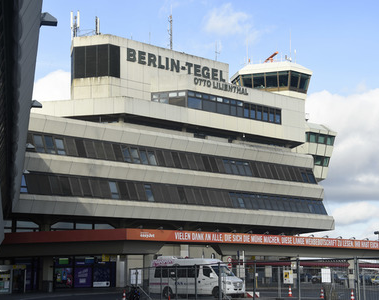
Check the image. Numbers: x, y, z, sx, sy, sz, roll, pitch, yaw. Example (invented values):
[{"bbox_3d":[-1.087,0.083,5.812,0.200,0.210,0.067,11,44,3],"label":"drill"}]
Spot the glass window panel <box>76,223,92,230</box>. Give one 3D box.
[{"bbox_3d":[-11.065,8.070,81.844,1.997,0.767,0.100,8,-12,-41],"label":"glass window panel"}]

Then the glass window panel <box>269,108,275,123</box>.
[{"bbox_3d":[10.615,-4.466,100.468,1.000,1.850,0.100,8,-12,-43],"label":"glass window panel"}]

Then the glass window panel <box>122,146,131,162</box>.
[{"bbox_3d":[-6.844,0.486,84.301,0.800,1.942,0.100,8,-35,-41],"label":"glass window panel"}]

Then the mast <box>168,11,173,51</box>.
[{"bbox_3d":[-2.438,-15.482,101.034,0.450,5.600,0.450,8,-12,-42],"label":"mast"}]

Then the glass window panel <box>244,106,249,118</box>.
[{"bbox_3d":[7.214,-4.745,98.221,0.800,1.456,0.100,8,-12,-41],"label":"glass window panel"}]

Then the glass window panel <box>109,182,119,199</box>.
[{"bbox_3d":[-7.776,4.042,79.411,1.000,2.150,0.100,8,-31,-43],"label":"glass window panel"}]

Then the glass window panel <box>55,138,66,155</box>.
[{"bbox_3d":[-12.093,-0.328,72.754,1.017,1.674,0.100,8,-31,-41],"label":"glass window panel"}]

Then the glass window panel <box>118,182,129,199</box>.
[{"bbox_3d":[-6.376,3.912,74.973,1.017,1.744,0.100,8,-31,-41],"label":"glass window panel"}]

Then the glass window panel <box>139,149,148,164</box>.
[{"bbox_3d":[-4.937,0.754,85.200,1.009,1.876,0.100,8,-35,-42],"label":"glass window panel"}]

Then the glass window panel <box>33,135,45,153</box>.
[{"bbox_3d":[-15.017,-0.648,77.181,0.971,1.957,0.100,8,-35,-41],"label":"glass window panel"}]

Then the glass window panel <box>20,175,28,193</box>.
[{"bbox_3d":[-15.101,2.978,70.048,0.966,1.768,0.100,8,-32,-43],"label":"glass window panel"}]

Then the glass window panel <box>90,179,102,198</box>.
[{"bbox_3d":[-9.341,3.867,77.953,1.100,2.300,0.100,8,-31,-43],"label":"glass window panel"}]

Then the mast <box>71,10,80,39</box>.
[{"bbox_3d":[-13.165,-14.410,89.470,0.874,3.228,0.828,8,-12,-43],"label":"mast"}]

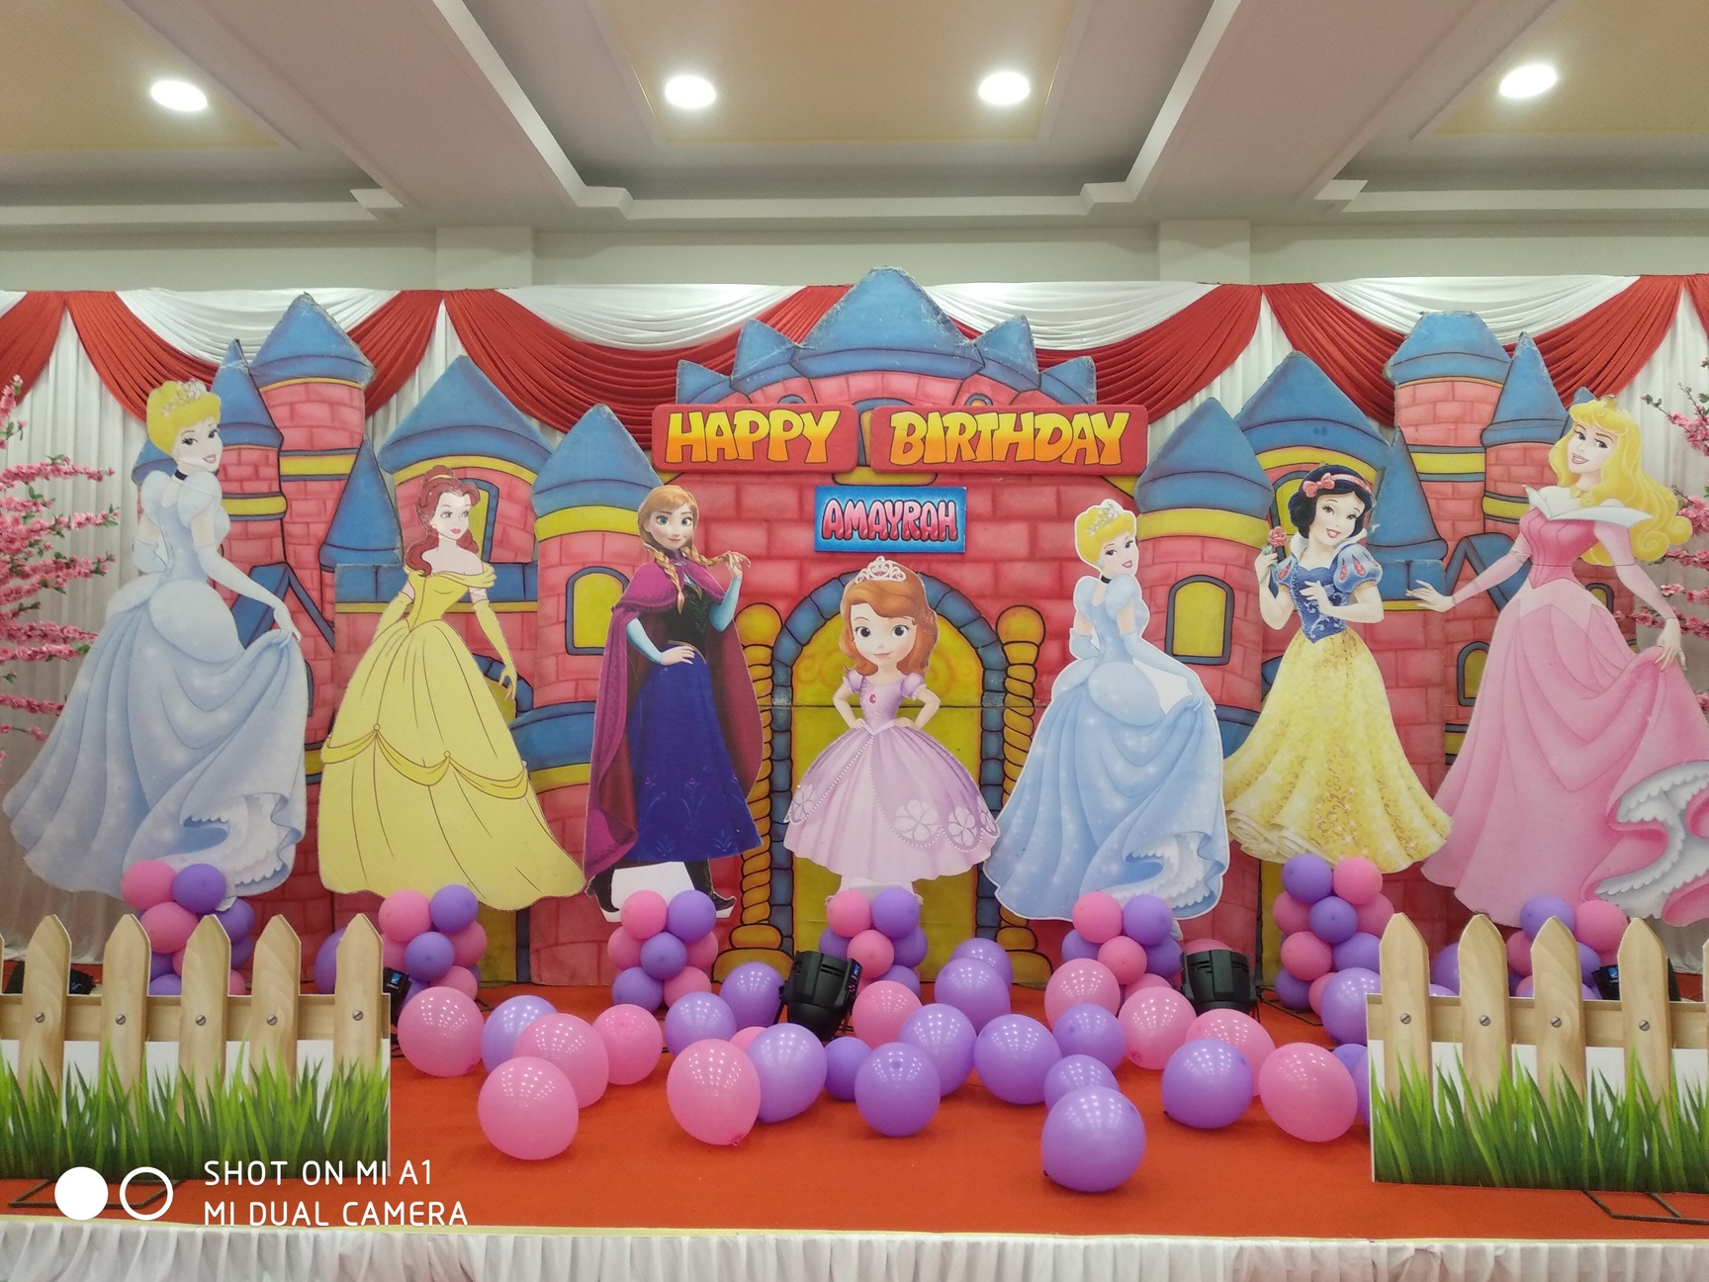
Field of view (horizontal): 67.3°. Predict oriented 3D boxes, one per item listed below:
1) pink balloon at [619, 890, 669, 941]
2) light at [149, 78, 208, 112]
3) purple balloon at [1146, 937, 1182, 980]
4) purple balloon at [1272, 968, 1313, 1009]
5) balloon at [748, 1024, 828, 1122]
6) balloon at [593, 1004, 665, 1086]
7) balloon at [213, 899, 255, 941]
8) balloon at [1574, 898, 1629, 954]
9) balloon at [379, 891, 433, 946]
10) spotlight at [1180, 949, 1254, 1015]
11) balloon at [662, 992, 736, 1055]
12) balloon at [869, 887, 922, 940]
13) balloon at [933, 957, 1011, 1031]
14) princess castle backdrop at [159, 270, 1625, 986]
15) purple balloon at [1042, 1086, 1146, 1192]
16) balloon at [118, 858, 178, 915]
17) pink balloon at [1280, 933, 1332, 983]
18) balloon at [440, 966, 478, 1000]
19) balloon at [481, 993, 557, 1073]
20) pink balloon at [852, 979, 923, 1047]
[{"bbox_3d":[-0.686,0.898,4.200,0.153,0.158,0.156,0,-1,2],"label":"pink balloon"},{"bbox_3d":[-2.338,-1.888,4.439,0.175,0.030,0.175,0,-1,2],"label":"light"},{"bbox_3d":[1.032,1.070,4.360,0.168,0.161,0.167,0,-1,0],"label":"purple balloon"},{"bbox_3d":[1.506,1.167,4.340,0.167,0.163,0.165,0,-1,0],"label":"purple balloon"},{"bbox_3d":[-0.182,1.109,3.295,0.226,0.254,0.240,0,-1,0],"label":"balloon"},{"bbox_3d":[-0.626,1.097,3.488,0.207,0.207,0.207,0,-1,2],"label":"balloon"},{"bbox_3d":[-2.083,0.937,4.280,0.162,0.159,0.161,0,-1,2],"label":"balloon"},{"bbox_3d":[2.314,0.883,3.977,0.163,0.159,0.169,0,0,0],"label":"balloon"},{"bbox_3d":[-1.547,0.952,4.420,0.186,0.186,0.186,0,0,2],"label":"balloon"},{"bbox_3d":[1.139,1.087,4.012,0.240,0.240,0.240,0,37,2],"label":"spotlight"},{"bbox_3d":[-0.469,1.170,3.900,0.216,0.227,0.216,0,0,2],"label":"balloon"},{"bbox_3d":[0.141,0.929,4.370,0.167,0.172,0.167,0,0,0],"label":"balloon"},{"bbox_3d":[0.383,1.149,4.160,0.248,0.260,0.248,0,0,2],"label":"balloon"},{"bbox_3d":[0.081,-0.046,4.838,5.542,2.676,0.200,0,0,2],"label":"princess castle backdrop"},{"bbox_3d":[0.529,1.099,2.832,0.228,0.228,0.233,0,-1,2],"label":"purple balloon"},{"bbox_3d":[-2.430,0.844,4.420,0.190,0.190,0.190,0,0,2],"label":"balloon"},{"bbox_3d":[1.440,1.012,4.095,0.168,0.160,0.172,0,0,0],"label":"pink balloon"},{"bbox_3d":[-1.370,1.194,4.390,0.172,0.172,0.172,0,0,2],"label":"balloon"},{"bbox_3d":[-0.919,1.101,3.571,0.230,0.237,0.235,0,-1,2],"label":"balloon"},{"bbox_3d":[0.098,1.098,3.764,0.209,0.211,0.217,0,0,0],"label":"pink balloon"}]

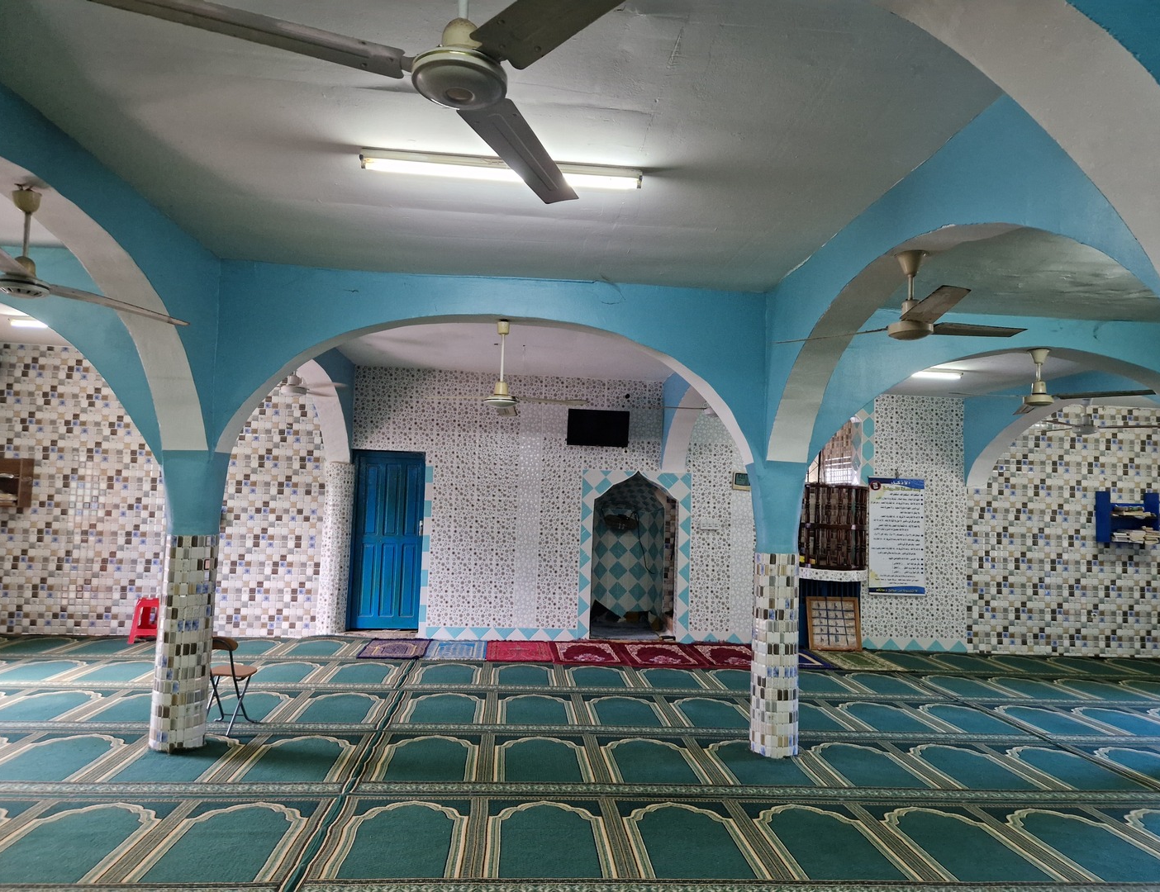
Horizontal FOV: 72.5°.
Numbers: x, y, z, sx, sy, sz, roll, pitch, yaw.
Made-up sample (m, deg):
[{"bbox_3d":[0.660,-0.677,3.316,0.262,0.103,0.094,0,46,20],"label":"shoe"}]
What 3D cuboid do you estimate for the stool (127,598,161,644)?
[{"bbox_3d":[-4.613,1.877,8.578,0.370,0.470,0.370,2,-4,-3],"label":"stool"}]

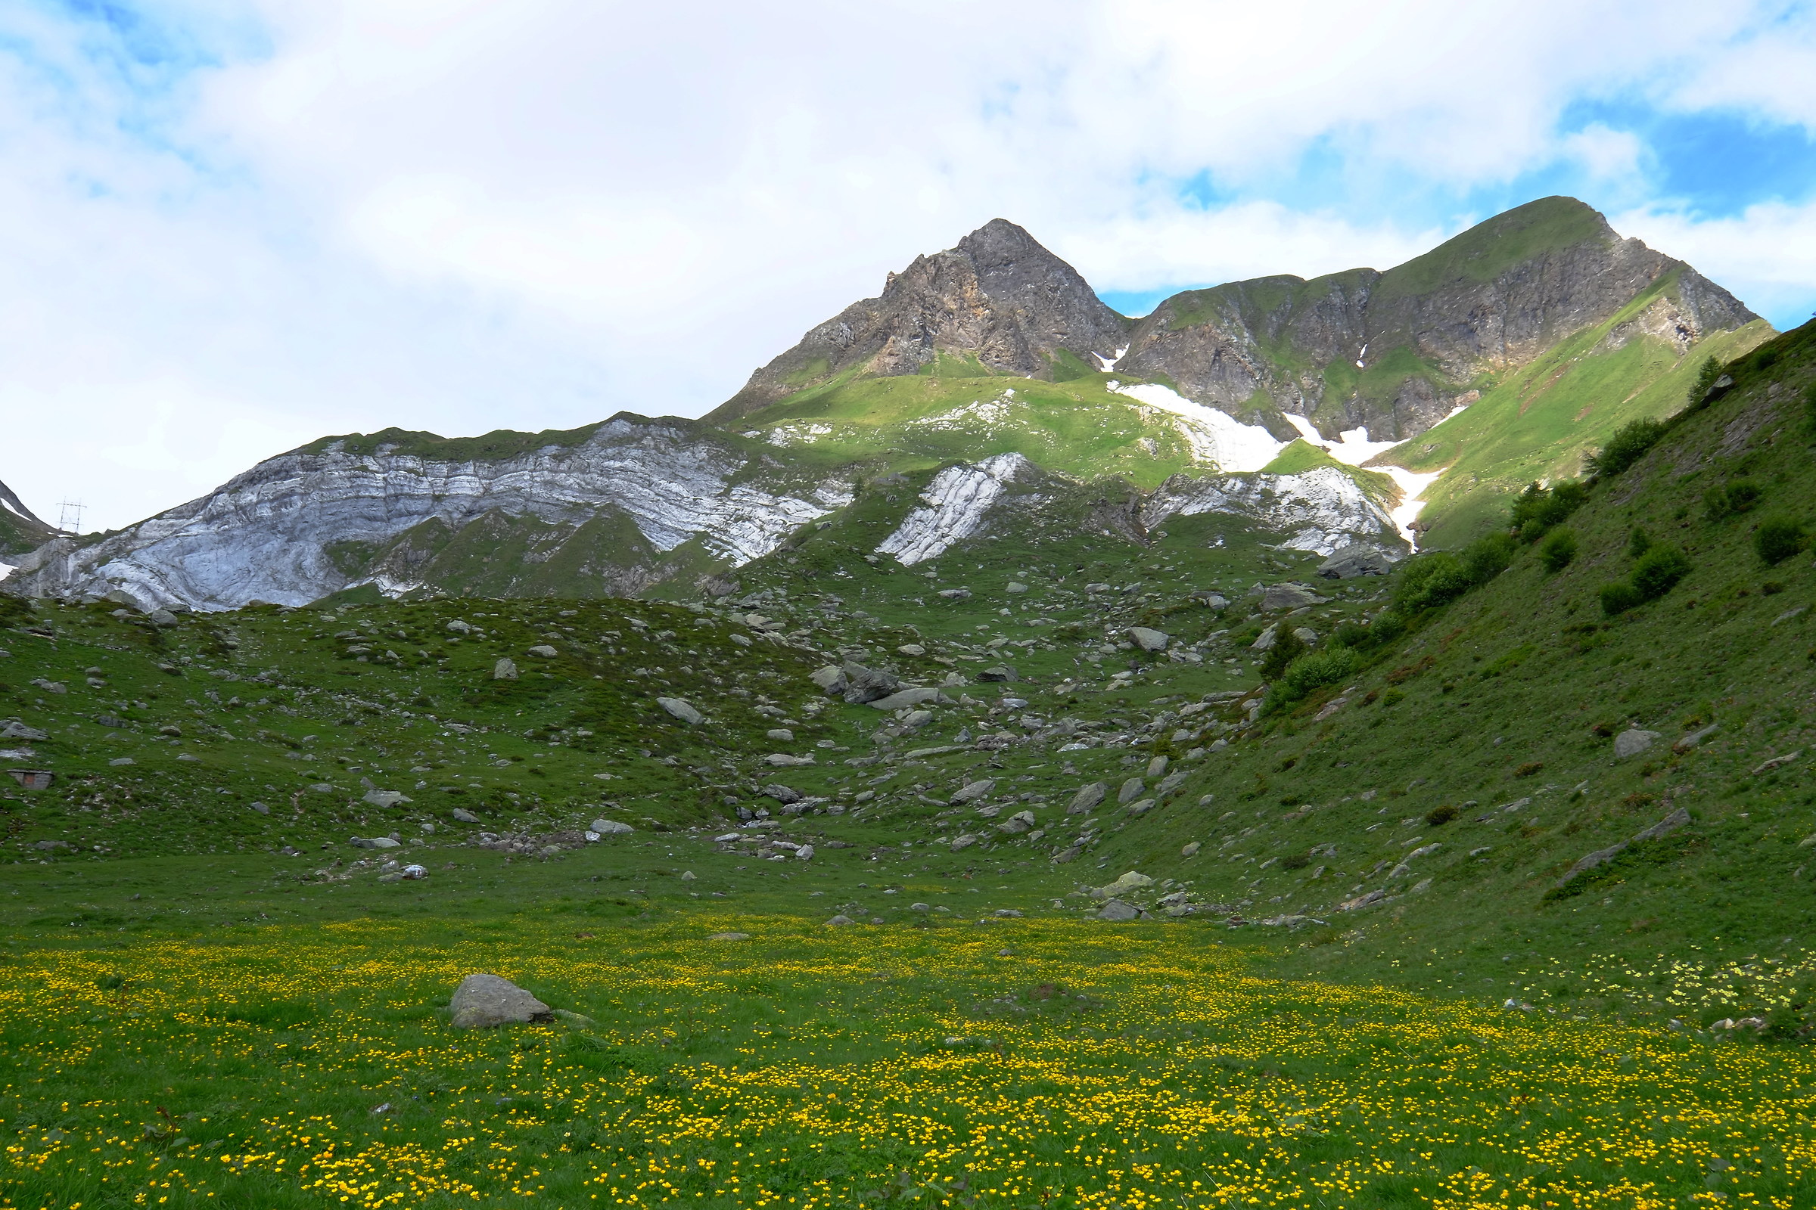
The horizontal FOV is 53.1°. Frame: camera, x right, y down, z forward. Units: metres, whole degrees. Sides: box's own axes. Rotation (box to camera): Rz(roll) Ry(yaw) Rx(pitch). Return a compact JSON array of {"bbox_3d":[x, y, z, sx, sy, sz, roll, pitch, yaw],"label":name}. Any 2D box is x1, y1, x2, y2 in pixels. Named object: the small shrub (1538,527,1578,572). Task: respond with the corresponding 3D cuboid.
[{"bbox_3d":[25.793,-2.195,72.000,1.575,1.801,1.496,-3,-8,20],"label":"small shrub"}]

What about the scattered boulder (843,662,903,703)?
[{"bbox_3d":[-2.510,5.367,126.000,4.135,3.053,3.514,0,-7,-1],"label":"scattered boulder"}]

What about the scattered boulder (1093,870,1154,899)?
[{"bbox_3d":[6.771,8.775,57.000,1.781,0.802,1.437,2,-7,0],"label":"scattered boulder"}]

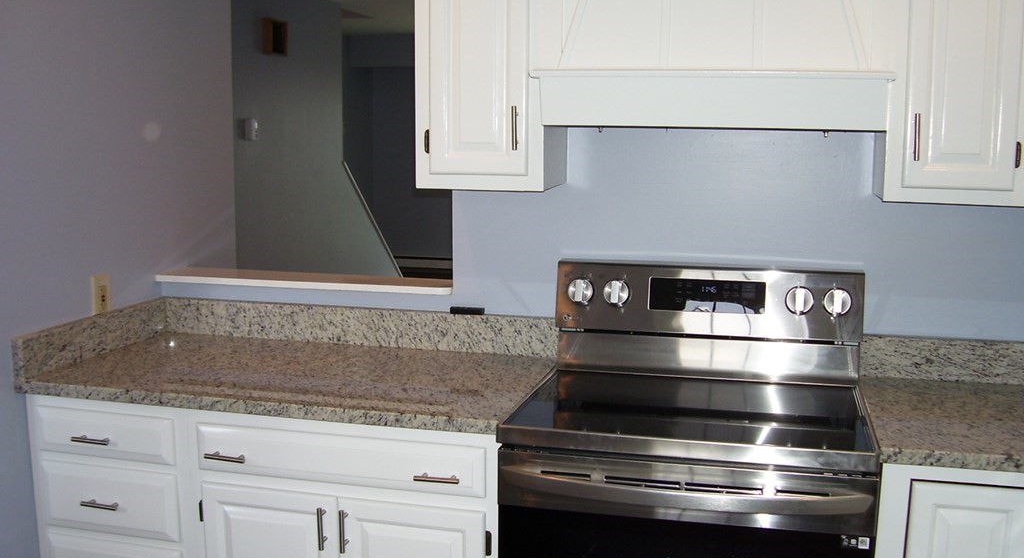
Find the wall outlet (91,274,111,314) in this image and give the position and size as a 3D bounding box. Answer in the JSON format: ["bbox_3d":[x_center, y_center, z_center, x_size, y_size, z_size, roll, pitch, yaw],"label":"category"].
[{"bbox_3d":[-1.090,0.050,2.671,0.008,0.115,0.076,2,9,15],"label":"wall outlet"}]

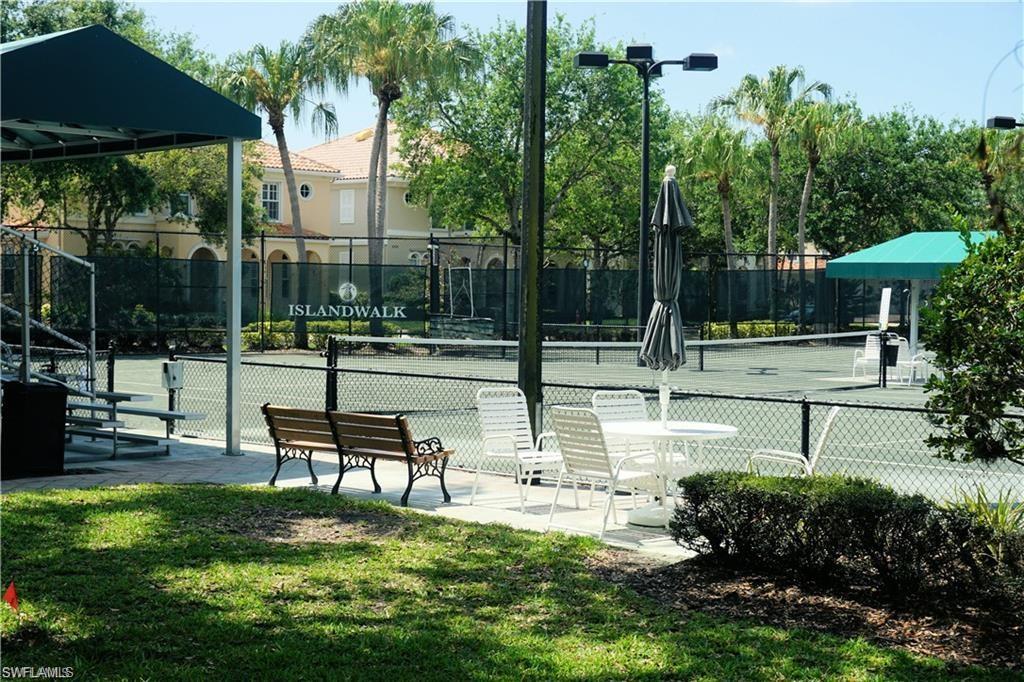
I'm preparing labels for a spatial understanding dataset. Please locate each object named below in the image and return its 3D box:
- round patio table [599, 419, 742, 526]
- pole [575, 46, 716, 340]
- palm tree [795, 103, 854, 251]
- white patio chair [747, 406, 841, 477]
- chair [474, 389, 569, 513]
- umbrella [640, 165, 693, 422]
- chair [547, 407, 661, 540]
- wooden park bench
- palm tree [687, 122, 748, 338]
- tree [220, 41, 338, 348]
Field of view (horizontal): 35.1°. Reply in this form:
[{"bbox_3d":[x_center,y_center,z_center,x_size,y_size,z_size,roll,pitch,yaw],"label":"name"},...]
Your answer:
[{"bbox_3d":[1.136,0.993,12.025,1.070,0.710,1.070,1,2,0],"label":"round patio table"},{"bbox_3d":[3.125,-3.019,37.679,3.350,7.230,3.200,1,2,5],"label":"pole"},{"bbox_3d":[12.123,-4.678,62.868,2.700,9.329,2.700,1,2,0],"label":"palm tree"},{"bbox_3d":[1.990,0.919,11.450,0.680,0.910,0.570,1,2,15],"label":"white patio chair"},{"bbox_3d":[0.104,0.859,12.820,0.570,0.910,0.680,-1,2,-45],"label":"chair"},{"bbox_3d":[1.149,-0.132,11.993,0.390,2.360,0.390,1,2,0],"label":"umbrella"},{"bbox_3d":[0.697,0.906,11.566,0.710,0.900,0.570,-1,2,-45],"label":"chair"},{"bbox_3d":[-1.300,0.913,13.517,0.570,0.725,1.910,-1,2,-45],"label":"wooden park bench"},{"bbox_3d":[7.782,-4.225,60.881,2.600,8.438,2.600,1,2,0],"label":"palm tree"},{"bbox_3d":[-6.621,-4.188,46.375,3.400,8.856,3.400,1,2,0],"label":"tree"}]

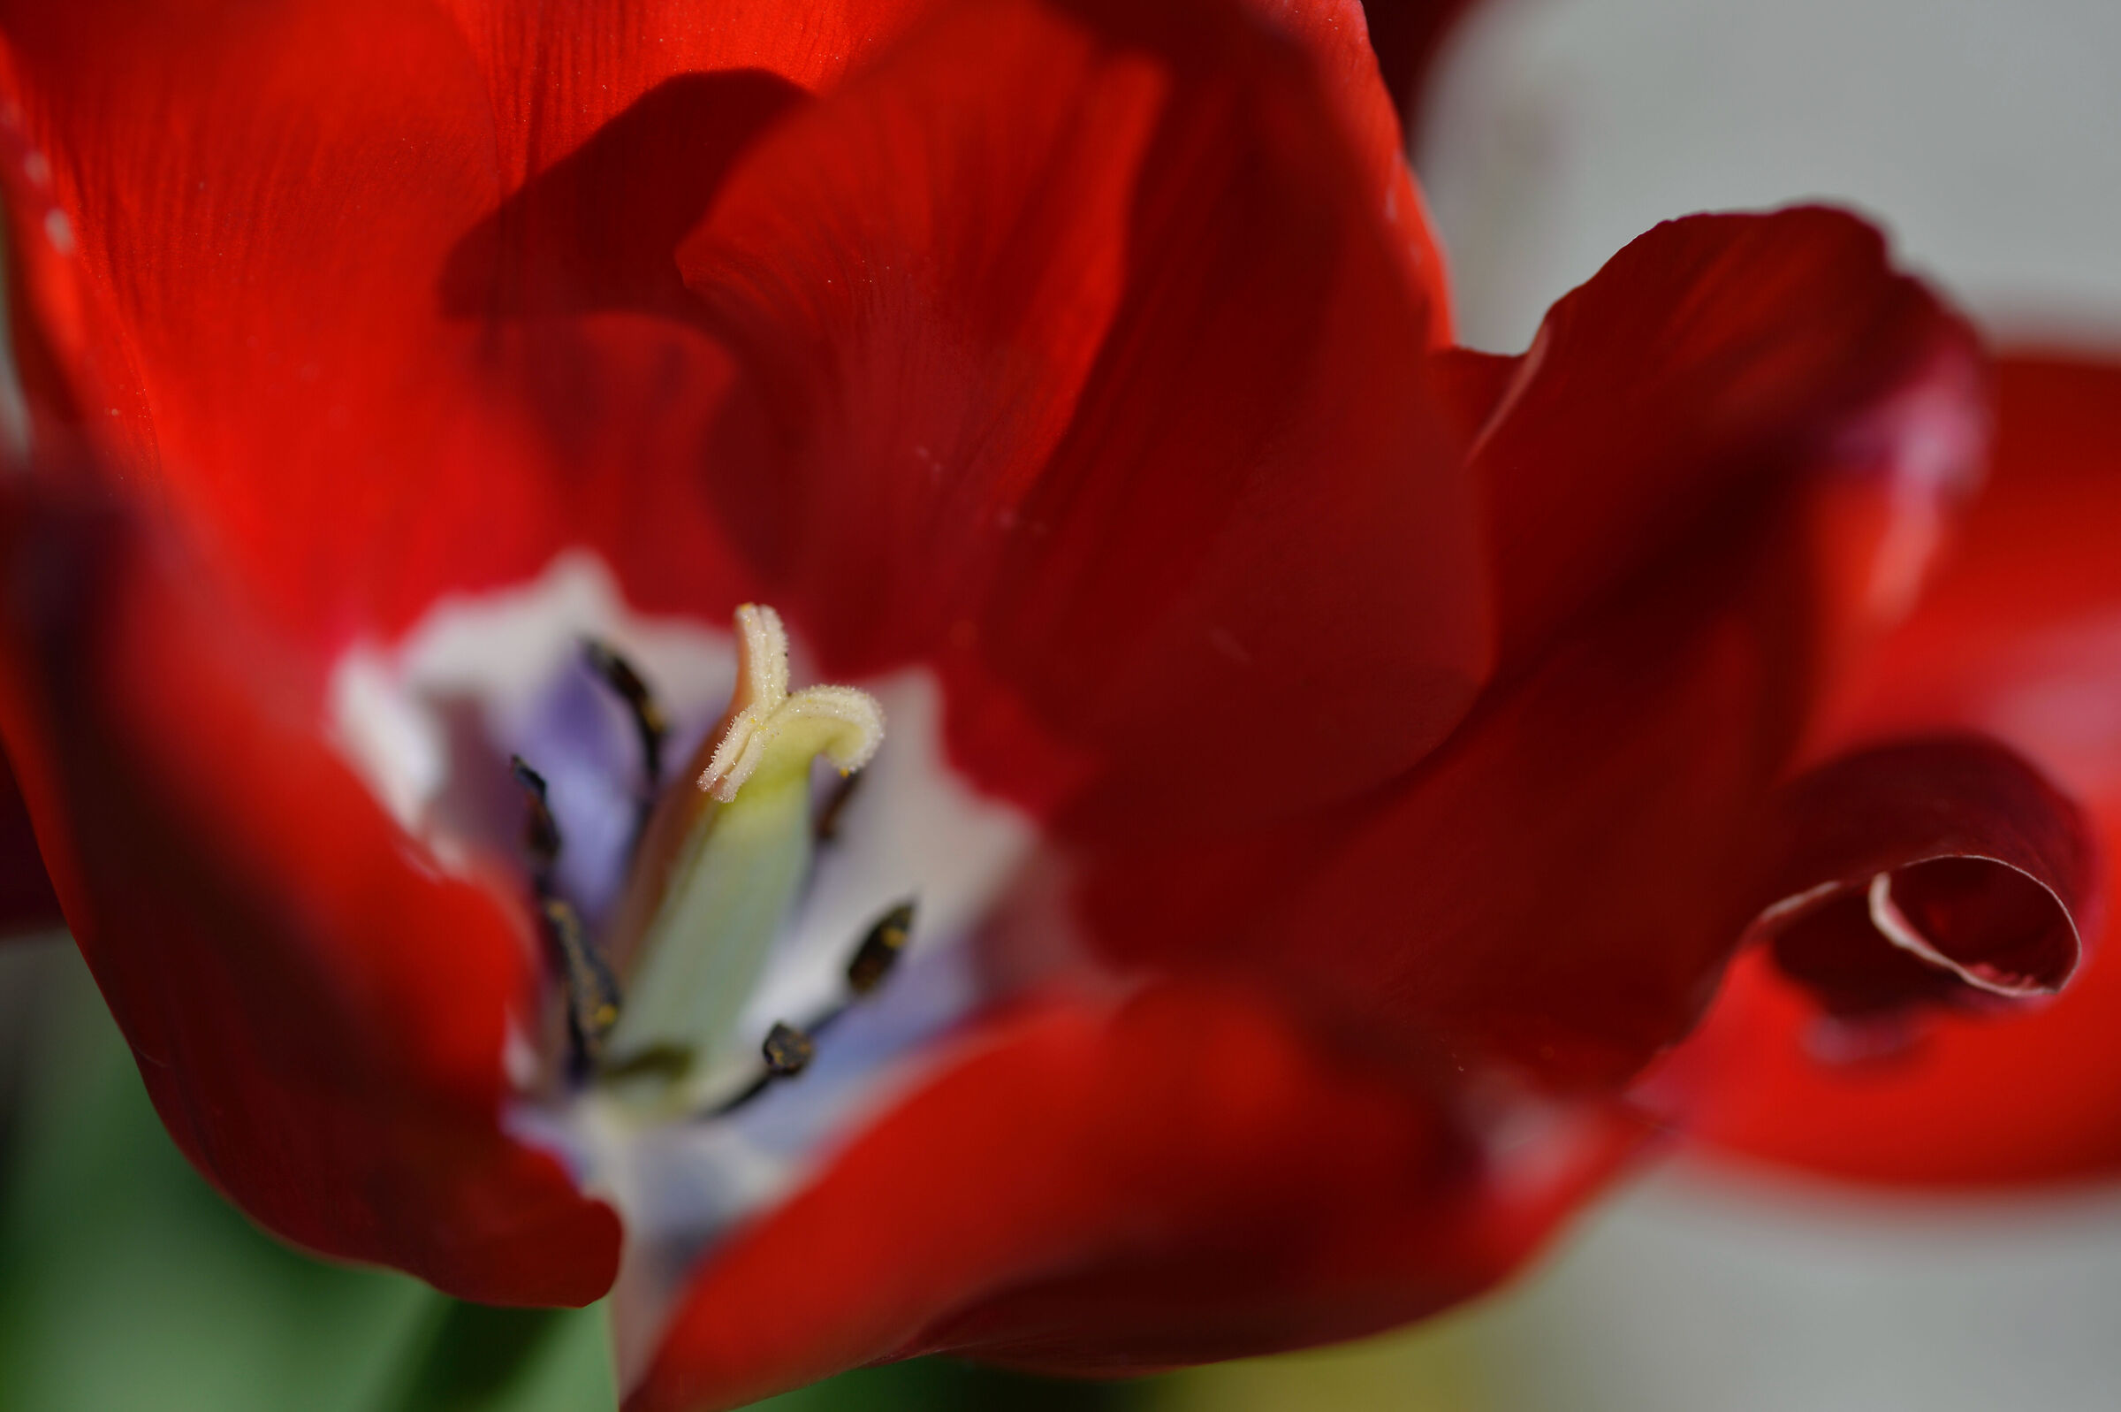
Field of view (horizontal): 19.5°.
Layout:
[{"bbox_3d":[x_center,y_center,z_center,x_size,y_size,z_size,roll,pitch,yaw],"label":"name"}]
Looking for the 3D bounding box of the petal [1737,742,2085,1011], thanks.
[{"bbox_3d":[0.045,0.009,0.322,0.018,0.011,0.012,-2,42,-5],"label":"petal"}]

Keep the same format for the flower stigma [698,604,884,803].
[{"bbox_3d":[-0.014,0.000,0.320,0.009,0.006,0.009,7,41,-6],"label":"flower stigma"}]

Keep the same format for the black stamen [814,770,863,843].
[{"bbox_3d":[-0.012,0.005,0.332,0.002,0.006,0.002,14,36,-11],"label":"black stamen"}]

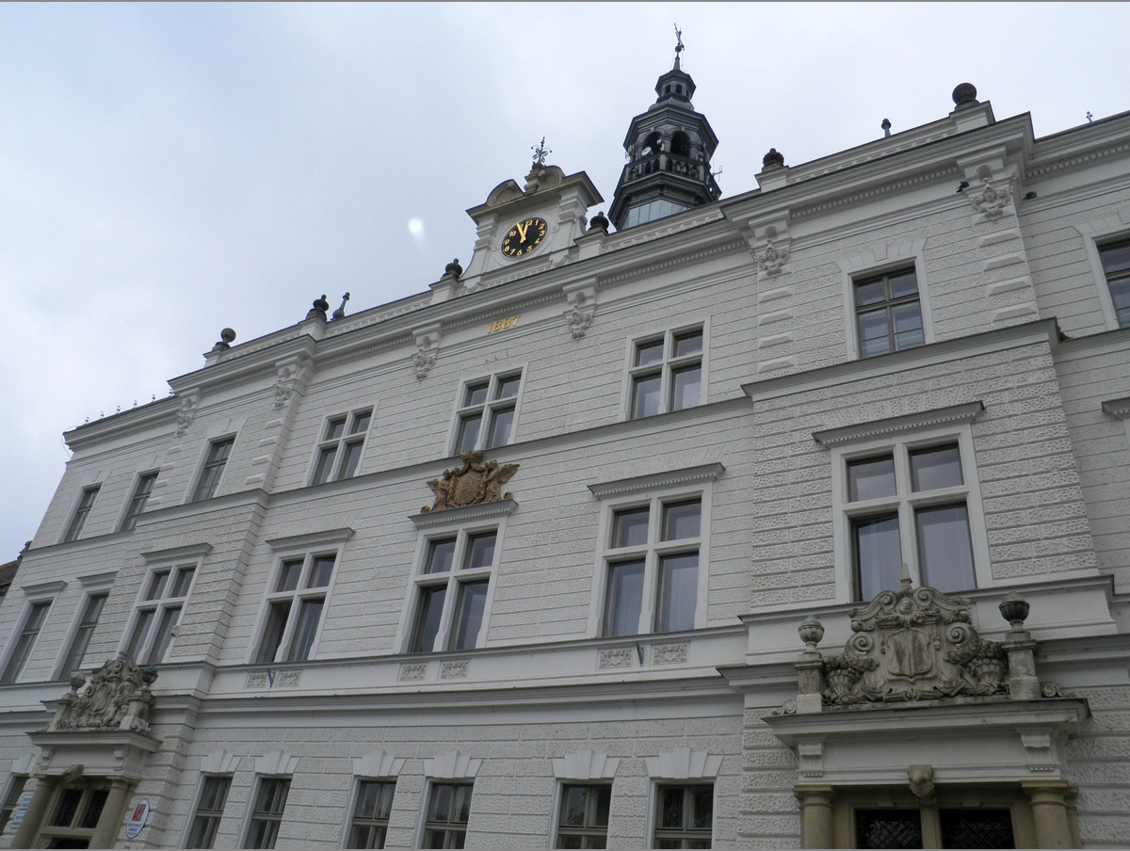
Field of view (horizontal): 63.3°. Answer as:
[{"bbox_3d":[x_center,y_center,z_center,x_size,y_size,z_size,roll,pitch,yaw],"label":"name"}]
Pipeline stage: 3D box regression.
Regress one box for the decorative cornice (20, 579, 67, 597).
[{"bbox_3d":[-15.188,4.766,26.711,1.971,0.223,0.209,-12,-38,28],"label":"decorative cornice"}]

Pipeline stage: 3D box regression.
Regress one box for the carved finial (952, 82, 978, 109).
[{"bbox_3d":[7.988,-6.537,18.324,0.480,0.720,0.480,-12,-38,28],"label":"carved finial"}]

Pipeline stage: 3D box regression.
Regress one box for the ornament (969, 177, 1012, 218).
[{"bbox_3d":[7.470,-3.977,16.088,0.689,1.067,0.324,-12,-37,29],"label":"ornament"}]

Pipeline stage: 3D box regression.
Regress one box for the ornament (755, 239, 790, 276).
[{"bbox_3d":[4.061,-3.287,17.969,0.689,0.985,0.324,-12,-37,29],"label":"ornament"}]

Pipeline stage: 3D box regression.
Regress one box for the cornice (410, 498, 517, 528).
[{"bbox_3d":[-2.190,1.932,19.244,2.700,0.270,0.297,-12,-37,29],"label":"cornice"}]

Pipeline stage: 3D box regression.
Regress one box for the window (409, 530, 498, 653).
[{"bbox_3d":[-2.240,3.272,18.289,1.862,2.607,0.199,-12,-38,28],"label":"window"}]

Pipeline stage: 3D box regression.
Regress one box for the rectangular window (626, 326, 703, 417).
[{"bbox_3d":[2.101,-0.986,18.738,1.606,2.025,0.216,-12,-38,28],"label":"rectangular window"}]

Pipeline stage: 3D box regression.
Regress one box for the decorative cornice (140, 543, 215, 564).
[{"bbox_3d":[-9.525,3.166,22.448,2.460,0.246,0.266,-12,-38,28],"label":"decorative cornice"}]

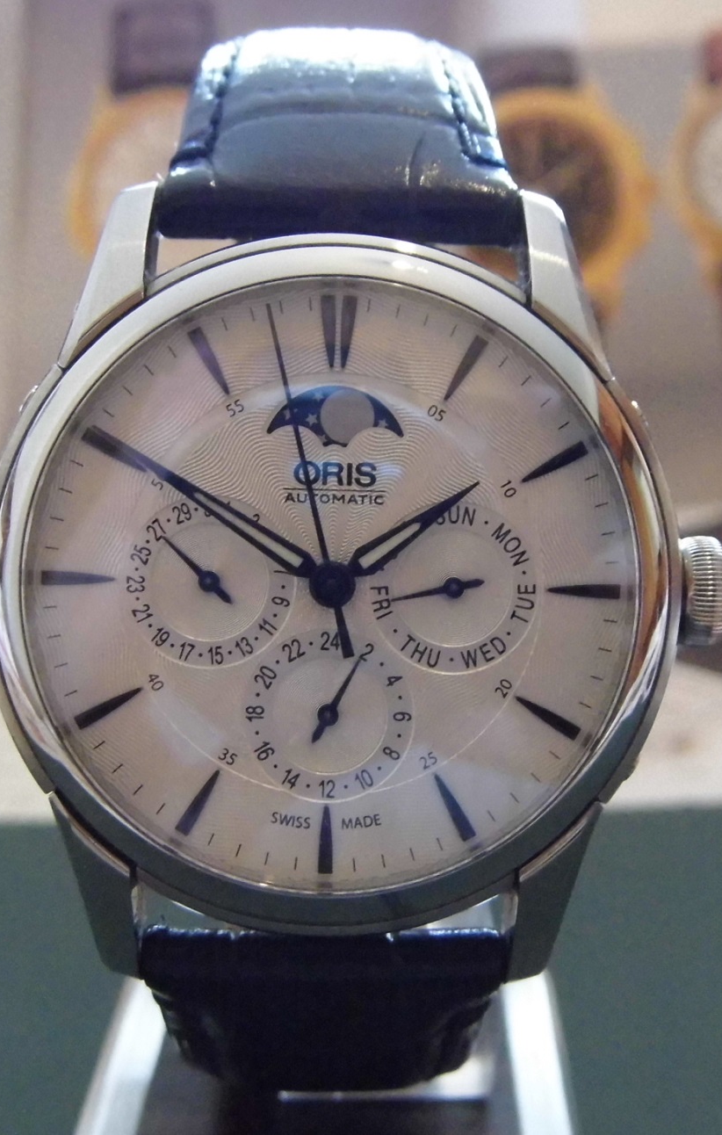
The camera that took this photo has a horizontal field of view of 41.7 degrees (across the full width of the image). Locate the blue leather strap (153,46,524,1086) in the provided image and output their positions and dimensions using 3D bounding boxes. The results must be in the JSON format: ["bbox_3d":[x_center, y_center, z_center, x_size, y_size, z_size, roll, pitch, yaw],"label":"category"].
[{"bbox_3d":[-0.002,0.000,0.080,0.021,0.077,0.049,2,0,0],"label":"blue leather strap"}]

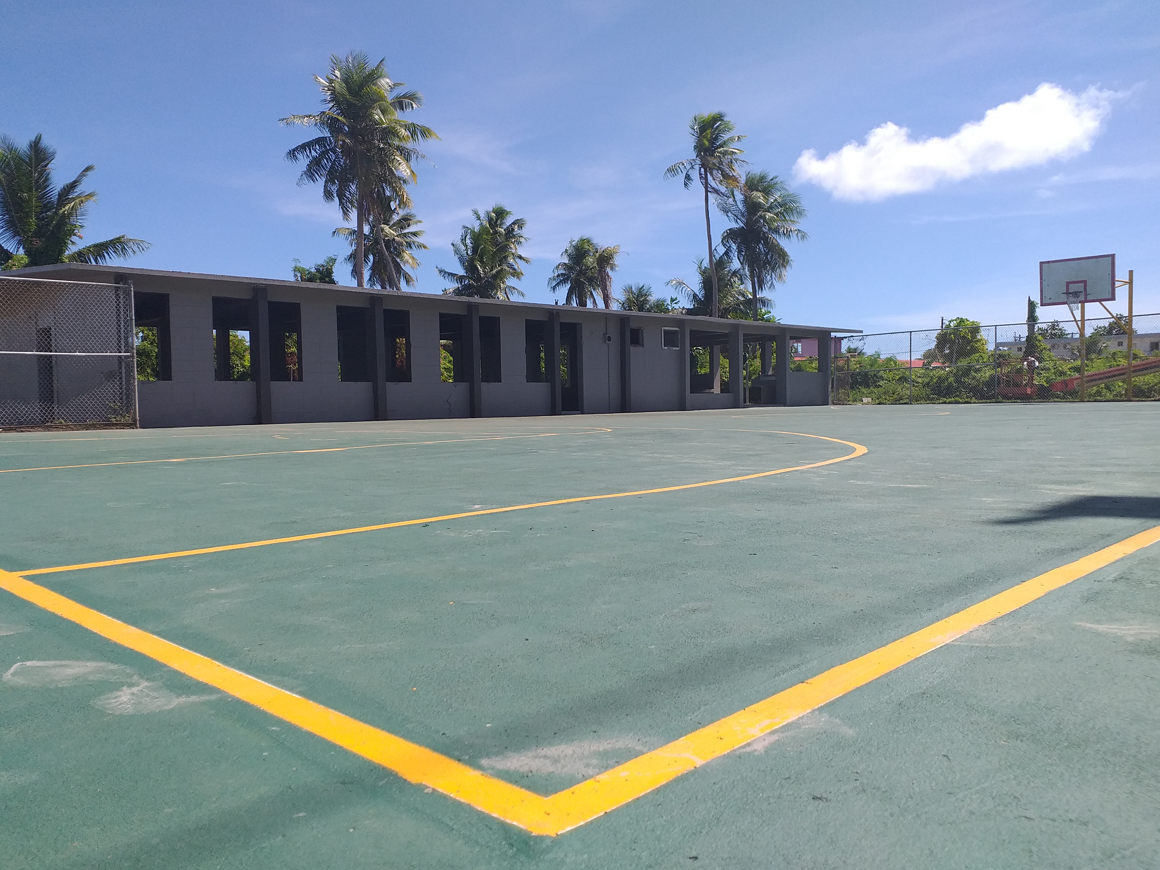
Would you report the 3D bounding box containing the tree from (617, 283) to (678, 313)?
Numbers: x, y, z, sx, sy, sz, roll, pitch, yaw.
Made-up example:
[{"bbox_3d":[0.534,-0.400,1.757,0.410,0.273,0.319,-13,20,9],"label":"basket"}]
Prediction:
[{"bbox_3d":[3.568,-4.777,46.092,3.300,6.478,3.300,-1,2,0],"label":"tree"}]

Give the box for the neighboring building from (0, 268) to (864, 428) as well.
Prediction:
[{"bbox_3d":[-2.037,-2.156,26.282,26.000,2.990,9.200,-3,3,-45],"label":"neighboring building"}]

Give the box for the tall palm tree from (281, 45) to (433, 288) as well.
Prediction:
[{"bbox_3d":[-9.321,-8.590,37.158,6.600,15.341,6.400,-1,2,0],"label":"tall palm tree"}]

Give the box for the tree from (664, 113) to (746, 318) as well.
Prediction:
[{"bbox_3d":[6.897,-9.521,47.226,4.500,15.725,4.500,-1,2,0],"label":"tree"}]

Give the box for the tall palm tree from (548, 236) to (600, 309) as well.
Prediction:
[{"bbox_3d":[0.034,-6.226,48.106,3.800,9.369,4.000,-1,2,0],"label":"tall palm tree"}]

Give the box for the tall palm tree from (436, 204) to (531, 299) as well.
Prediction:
[{"bbox_3d":[-5.254,-7.042,48.113,5.000,11.229,5.000,-1,2,0],"label":"tall palm tree"}]

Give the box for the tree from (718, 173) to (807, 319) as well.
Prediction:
[{"bbox_3d":[10.132,-8.158,48.127,4.900,12.792,4.900,-1,2,0],"label":"tree"}]

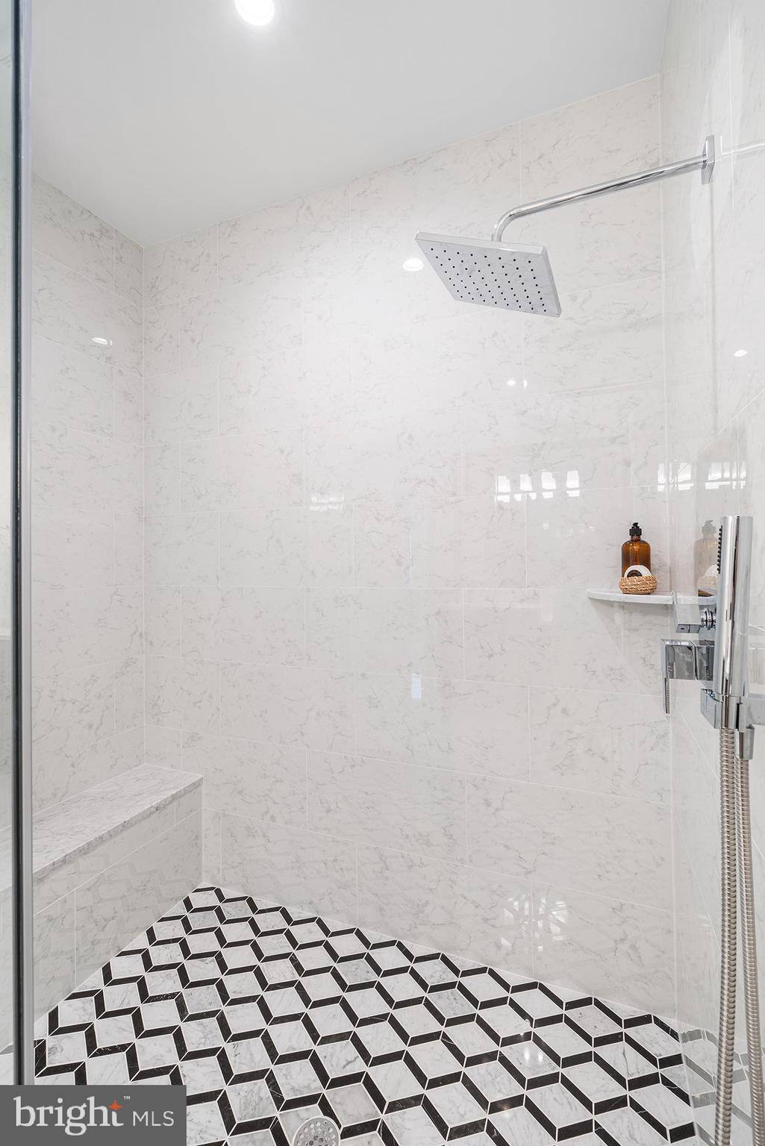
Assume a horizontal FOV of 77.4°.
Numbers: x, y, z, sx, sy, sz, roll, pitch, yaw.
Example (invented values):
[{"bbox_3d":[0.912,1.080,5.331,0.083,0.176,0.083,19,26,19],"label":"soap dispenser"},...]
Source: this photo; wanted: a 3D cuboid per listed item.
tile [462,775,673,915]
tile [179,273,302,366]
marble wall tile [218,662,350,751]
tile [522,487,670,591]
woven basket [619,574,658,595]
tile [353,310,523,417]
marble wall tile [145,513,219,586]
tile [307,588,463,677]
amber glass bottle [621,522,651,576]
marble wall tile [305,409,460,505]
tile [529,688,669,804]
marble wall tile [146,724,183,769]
[{"bbox_3d":[0.553,0.812,1.480,0.588,0.303,0.010,-1,0,21],"label":"tile"},{"bbox_3d":[-0.581,-1.008,1.938,0.605,0.304,0.010,-1,0,22],"label":"tile"},{"bbox_3d":[-0.379,0.520,1.852,0.605,0.304,0.010,-1,0,22],"label":"marble wall tile"},{"bbox_3d":[0.649,-0.104,1.461,0.392,0.306,0.010,0,0,21],"label":"tile"},{"bbox_3d":[0.702,0.031,1.310,0.089,0.049,0.089,0,0,21],"label":"woven basket"},{"bbox_3d":[0.177,-0.709,1.635,0.603,0.303,0.010,-1,0,21],"label":"tile"},{"bbox_3d":[-0.858,-0.087,2.043,0.409,0.304,0.010,-1,0,22],"label":"marble wall tile"},{"bbox_3d":[-0.007,0.208,1.702,0.603,0.303,0.010,-1,0,21],"label":"tile"},{"bbox_3d":[0.709,-0.043,1.335,0.081,0.192,0.081,-1,0,21],"label":"amber glass bottle"},{"bbox_3d":[-0.012,-0.406,1.720,0.608,0.303,0.010,0,0,21],"label":"marble wall tile"},{"bbox_3d":[0.649,0.508,1.446,0.386,0.304,0.010,-1,0,22],"label":"tile"},{"bbox_3d":[-0.945,0.764,2.074,0.205,0.166,0.010,-1,0,22],"label":"marble wall tile"}]

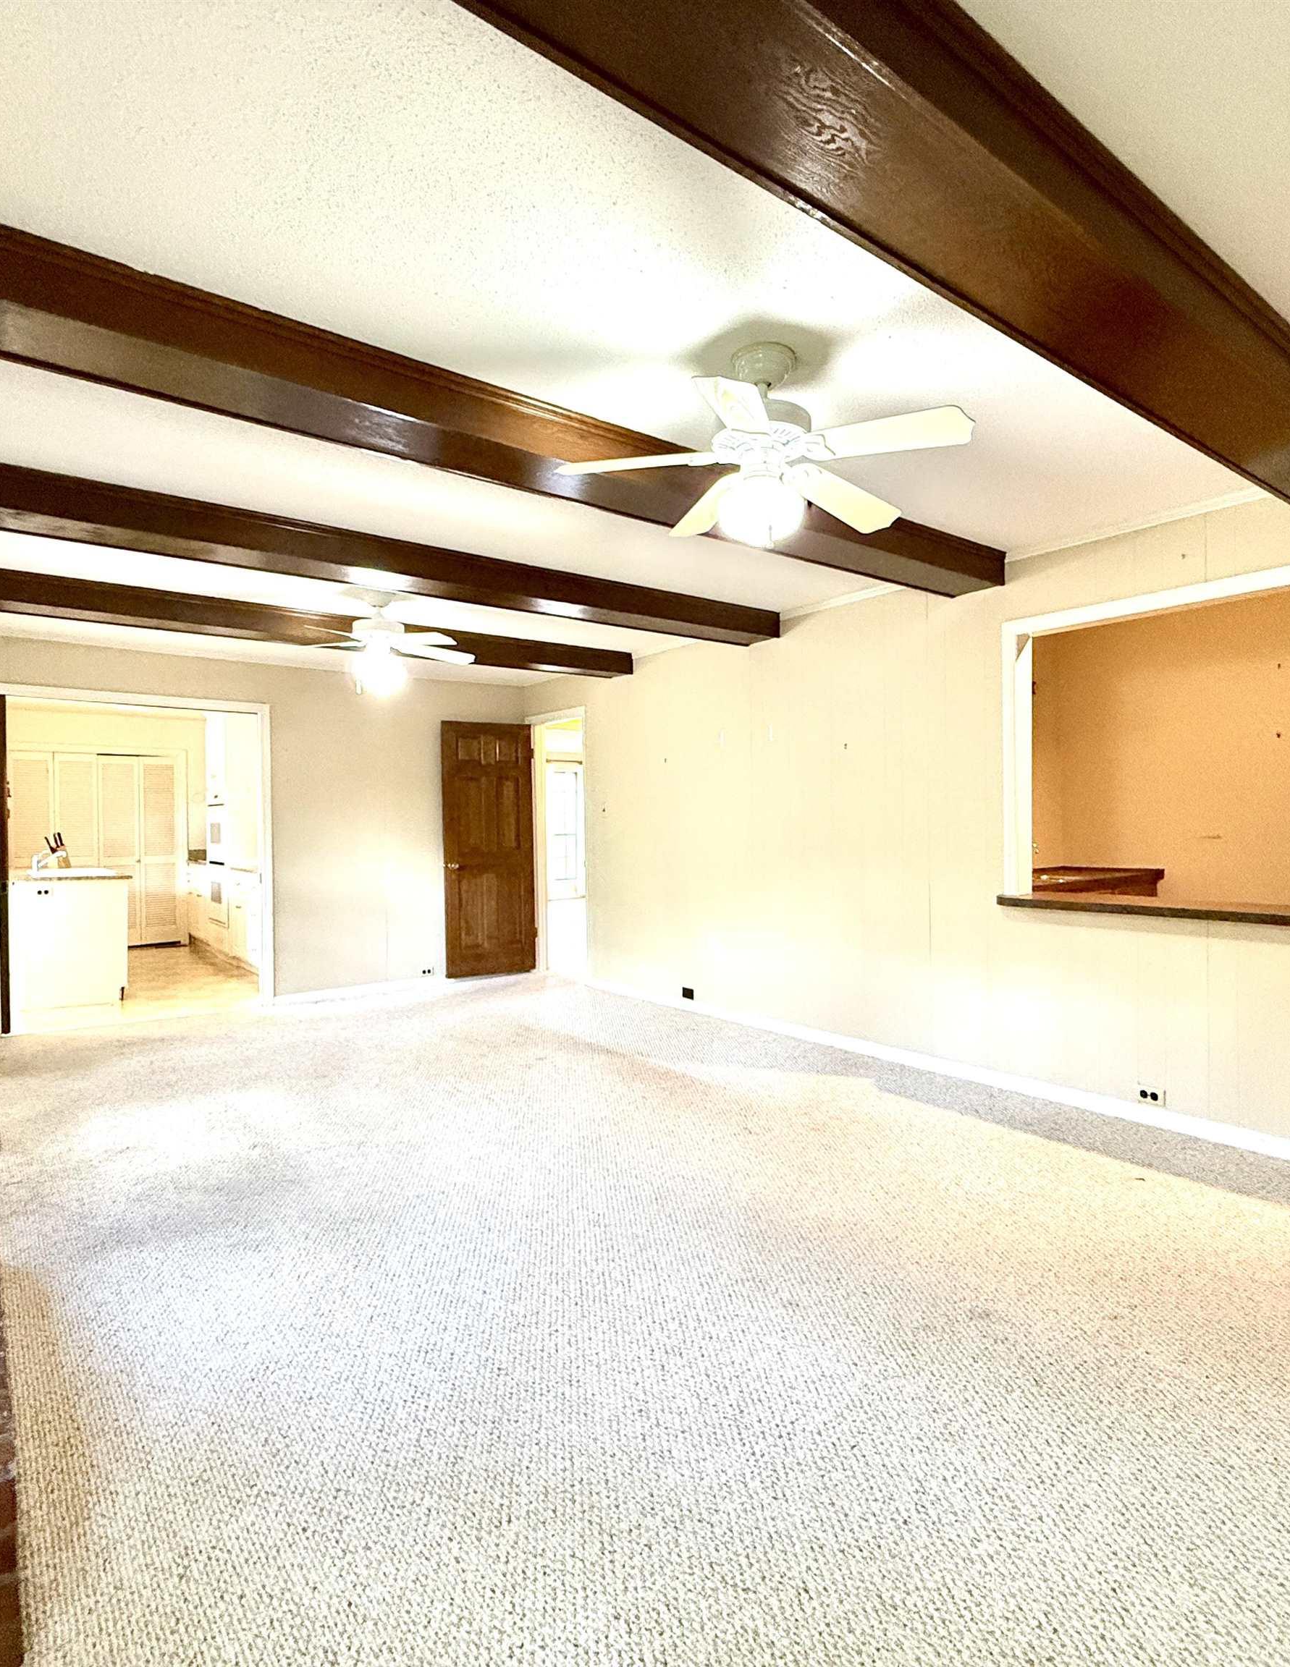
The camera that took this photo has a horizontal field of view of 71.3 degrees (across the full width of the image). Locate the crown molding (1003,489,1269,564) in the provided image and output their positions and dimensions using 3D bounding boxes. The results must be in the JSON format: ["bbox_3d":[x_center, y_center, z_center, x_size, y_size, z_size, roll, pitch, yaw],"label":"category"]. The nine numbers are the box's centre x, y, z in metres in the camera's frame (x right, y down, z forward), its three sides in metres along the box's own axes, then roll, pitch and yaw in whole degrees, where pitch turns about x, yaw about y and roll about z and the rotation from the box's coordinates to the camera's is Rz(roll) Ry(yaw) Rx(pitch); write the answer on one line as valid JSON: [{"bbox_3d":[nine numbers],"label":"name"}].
[{"bbox_3d":[1.967,-1.221,3.563,0.025,0.037,1.100,-1,0,-37],"label":"crown molding"}]

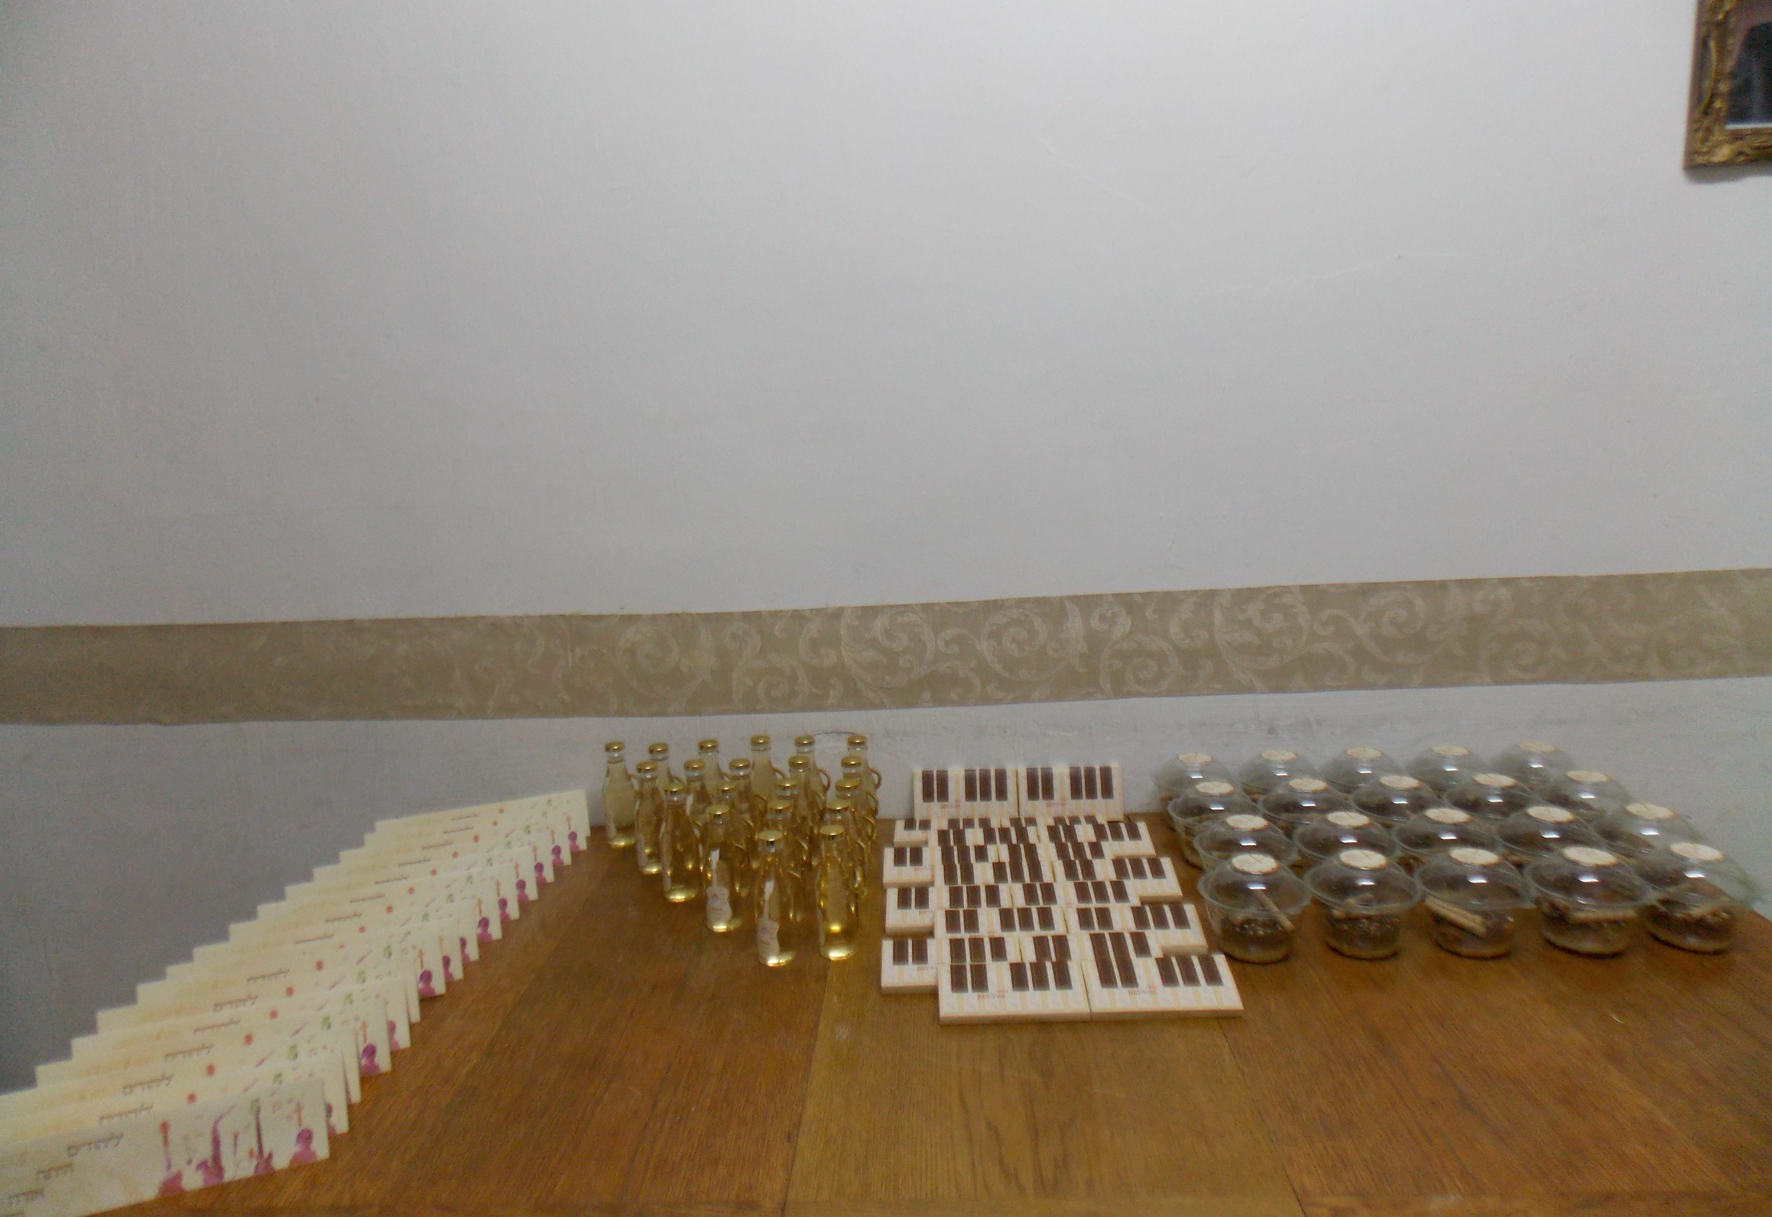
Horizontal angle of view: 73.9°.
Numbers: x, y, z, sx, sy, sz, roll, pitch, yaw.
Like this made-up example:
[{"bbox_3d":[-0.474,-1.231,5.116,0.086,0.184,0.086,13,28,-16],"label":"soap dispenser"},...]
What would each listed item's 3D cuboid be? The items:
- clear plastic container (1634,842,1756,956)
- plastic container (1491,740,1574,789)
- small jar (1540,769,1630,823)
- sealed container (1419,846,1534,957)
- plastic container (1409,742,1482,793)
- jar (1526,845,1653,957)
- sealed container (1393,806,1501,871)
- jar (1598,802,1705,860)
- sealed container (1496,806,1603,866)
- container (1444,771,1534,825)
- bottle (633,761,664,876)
[{"bbox_3d":[0.922,0.327,1.344,0.123,0.104,0.123,-2,11,3],"label":"clear plastic container"},{"bbox_3d":[0.946,0.250,1.714,0.121,0.102,0.121,-2,10,3],"label":"plastic container"},{"bbox_3d":[0.945,0.278,1.590,0.123,0.104,0.123,-2,11,3],"label":"small jar"},{"bbox_3d":[0.660,0.327,1.324,0.122,0.103,0.122,-2,10,3],"label":"sealed container"},{"bbox_3d":[0.822,0.258,1.719,0.123,0.104,0.123,-2,11,3],"label":"plastic container"},{"bbox_3d":[0.786,0.325,1.316,0.121,0.102,0.121,-2,10,3],"label":"jar"},{"bbox_3d":[0.705,0.311,1.480,0.123,0.104,0.123,-2,11,3],"label":"sealed container"},{"bbox_3d":[0.934,0.297,1.443,0.121,0.102,0.121,-2,10,3],"label":"jar"},{"bbox_3d":[0.828,0.306,1.472,0.123,0.104,0.123,-2,11,3],"label":"sealed container"},{"bbox_3d":[0.822,0.283,1.593,0.123,0.104,0.123,-2,11,3],"label":"container"},{"bbox_3d":[-0.326,0.291,1.643,0.049,0.152,0.045,-2,10,3],"label":"bottle"}]

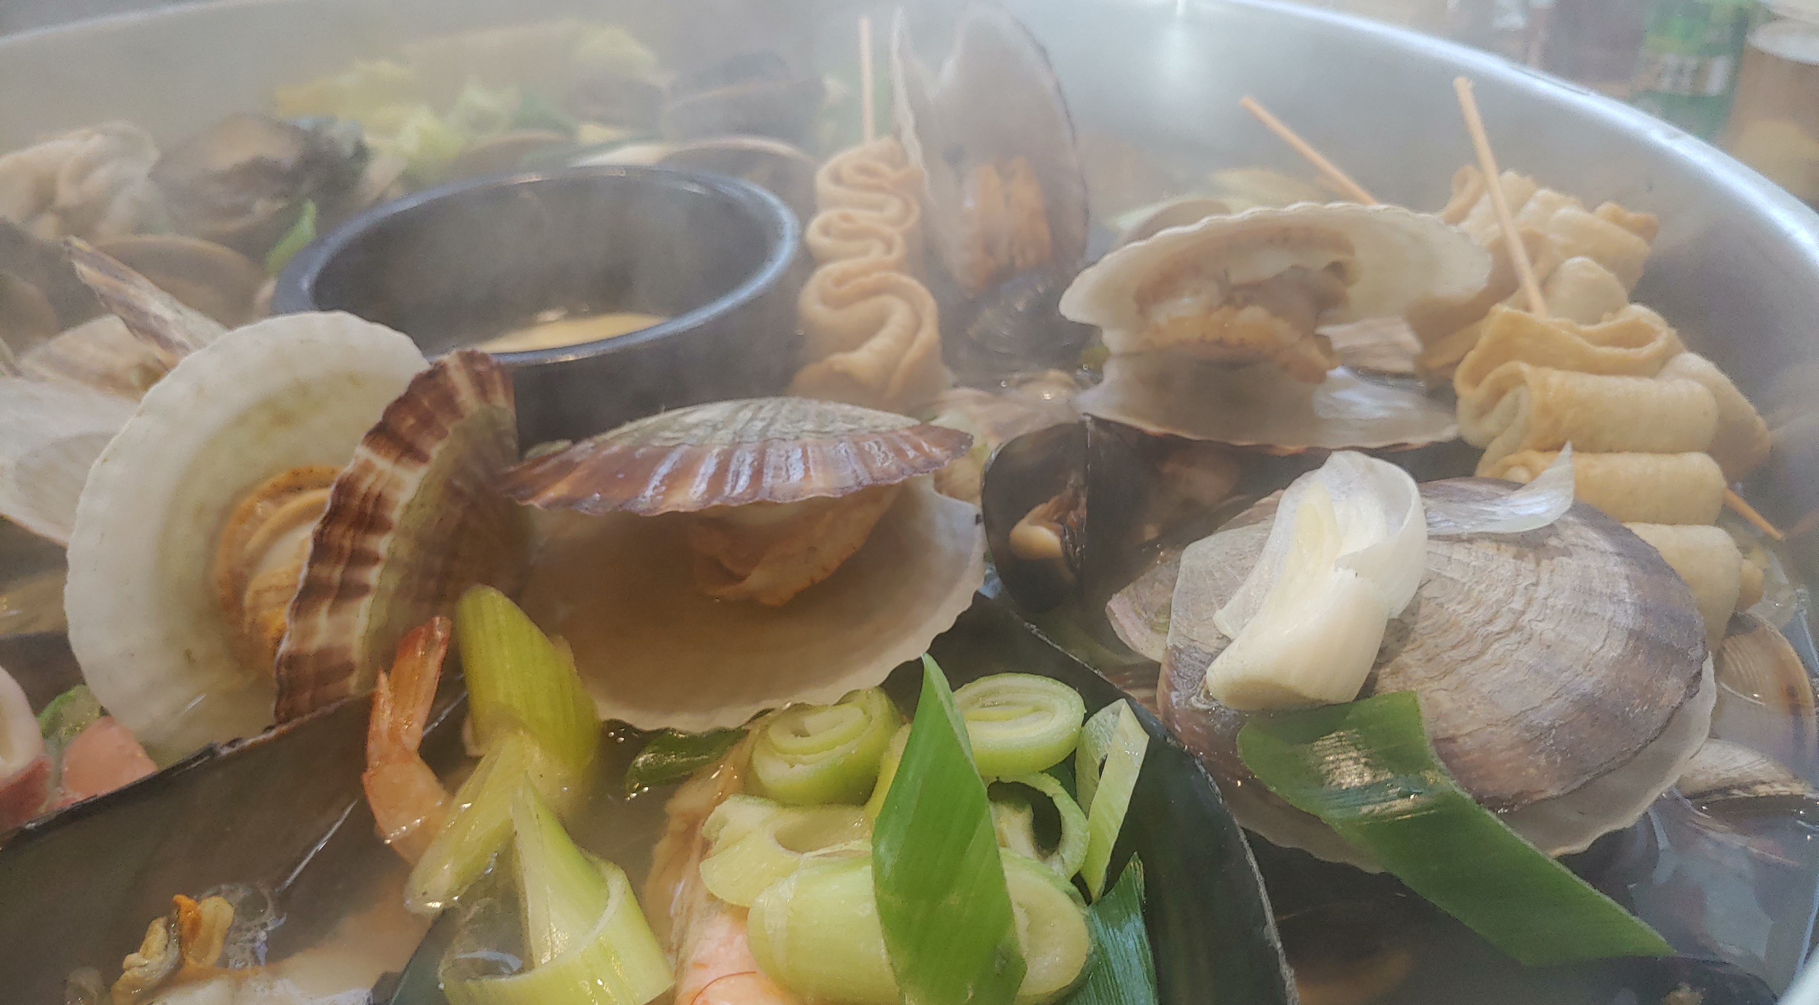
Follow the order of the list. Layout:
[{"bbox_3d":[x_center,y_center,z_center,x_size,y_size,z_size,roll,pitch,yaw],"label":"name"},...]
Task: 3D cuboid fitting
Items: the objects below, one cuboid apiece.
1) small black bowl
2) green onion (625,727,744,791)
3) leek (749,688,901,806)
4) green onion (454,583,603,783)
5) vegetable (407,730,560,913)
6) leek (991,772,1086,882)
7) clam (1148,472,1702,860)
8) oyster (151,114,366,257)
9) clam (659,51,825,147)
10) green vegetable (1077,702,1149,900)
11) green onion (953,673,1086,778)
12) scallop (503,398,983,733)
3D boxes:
[{"bbox_3d":[-0.091,-0.035,0.361,0.129,0.066,0.129,-2,32,0],"label":"small black bowl"},{"bbox_3d":[-0.039,0.044,0.238,0.022,0.005,0.011,-21,37,-28],"label":"green onion"},{"bbox_3d":[-0.013,0.038,0.216,0.021,0.011,0.021,-22,18,0],"label":"leek"},{"bbox_3d":[-0.065,0.031,0.234,0.020,0.031,0.018,-7,-2,3],"label":"green onion"},{"bbox_3d":[-0.070,0.052,0.223,0.013,0.010,0.029,23,74,34],"label":"vegetable"},{"bbox_3d":[0.019,0.047,0.198,0.016,0.008,0.017,-3,55,2],"label":"leek"},{"bbox_3d":[0.087,0.024,0.234,0.094,0.036,0.090,-27,43,-30],"label":"clam"},{"bbox_3d":[-0.217,-0.107,0.456,0.068,0.038,0.055,-8,33,-10],"label":"oyster"},{"bbox_3d":[-0.055,-0.133,0.450,0.053,0.032,0.040,-2,32,0],"label":"clam"},{"bbox_3d":[0.030,0.044,0.202,0.010,0.030,0.011,5,-6,-5],"label":"green vegetable"},{"bbox_3d":[0.017,0.036,0.217,0.021,0.006,0.021,-2,21,0],"label":"green onion"},{"bbox_3d":[-0.030,0.007,0.259,0.088,0.053,0.082,4,26,13],"label":"scallop"}]

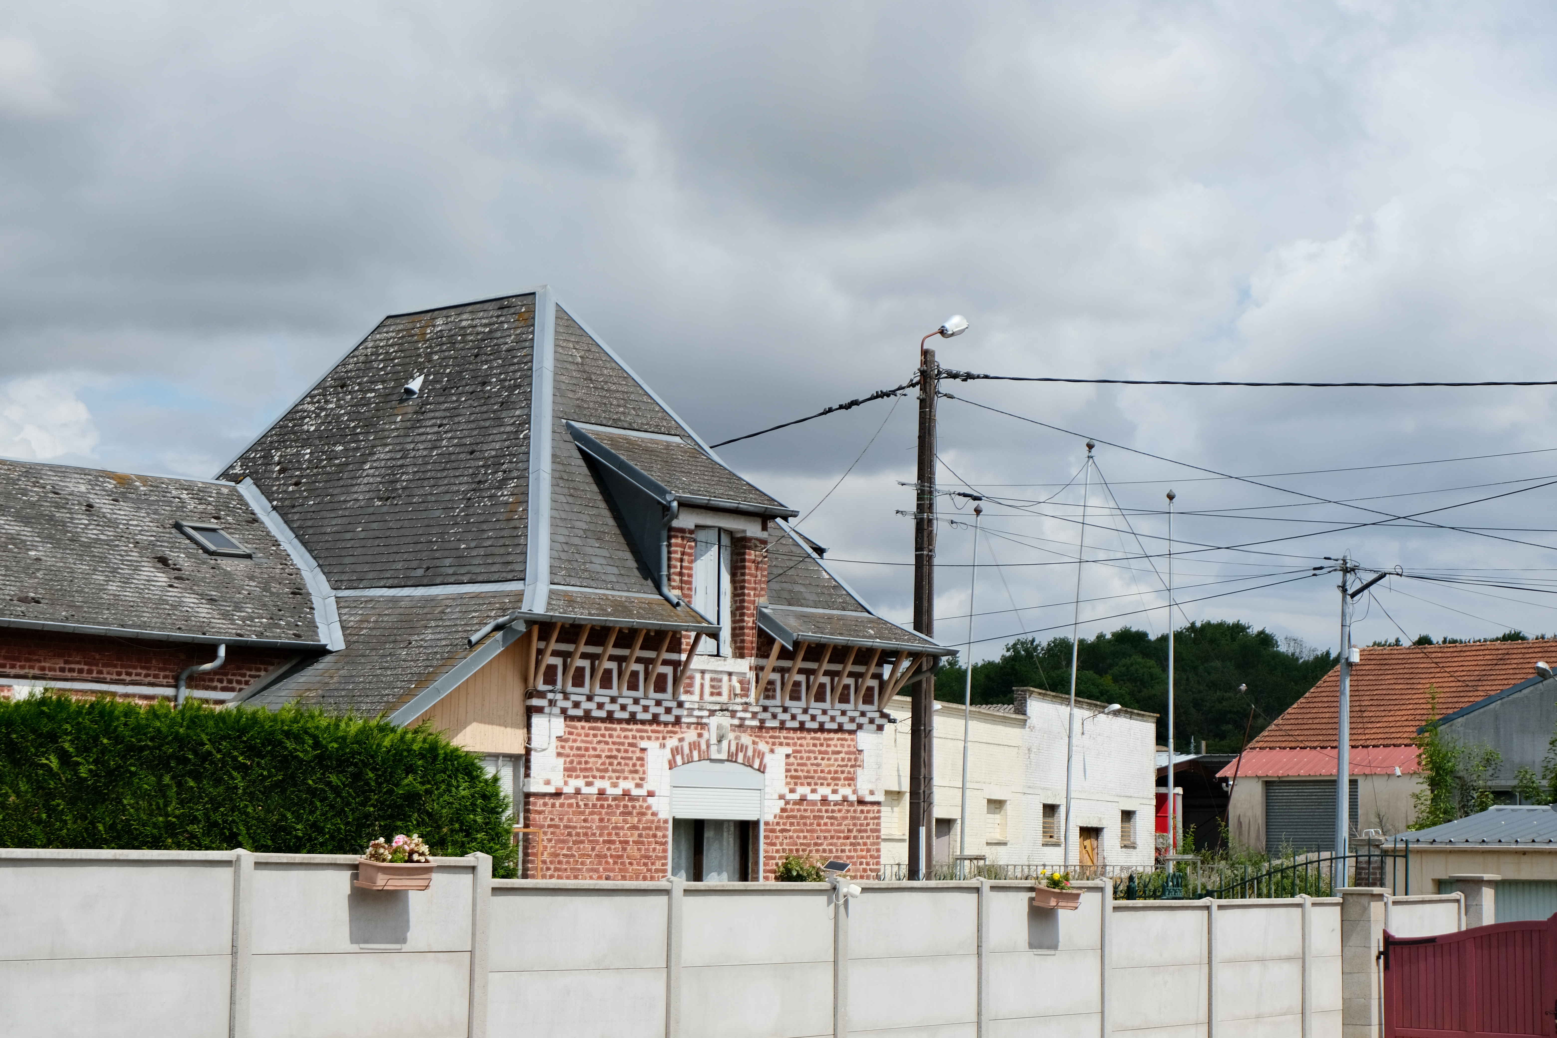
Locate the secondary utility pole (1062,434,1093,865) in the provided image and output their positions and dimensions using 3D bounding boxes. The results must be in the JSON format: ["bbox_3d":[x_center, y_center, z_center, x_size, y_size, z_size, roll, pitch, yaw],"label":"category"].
[{"bbox_3d":[4.106,2.713,40.717,0.150,7.674,0.150,4,-7,0],"label":"secondary utility pole"}]

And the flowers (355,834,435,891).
[{"bbox_3d":[-2.163,1.940,16.627,0.180,0.310,0.490,-4,-8,34],"label":"flowers"}]

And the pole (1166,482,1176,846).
[{"bbox_3d":[5.900,3.251,44.180,0.140,7.438,0.140,1,-7,0],"label":"pole"}]

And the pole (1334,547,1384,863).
[{"bbox_3d":[8.297,3.590,42.135,0.680,6.160,0.260,1,-7,0],"label":"pole"}]

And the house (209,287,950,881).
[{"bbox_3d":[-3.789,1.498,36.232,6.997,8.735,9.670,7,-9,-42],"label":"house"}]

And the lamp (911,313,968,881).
[{"bbox_3d":[2.307,1.780,42.218,0.940,9.612,0.420,-3,-8,30],"label":"lamp"}]

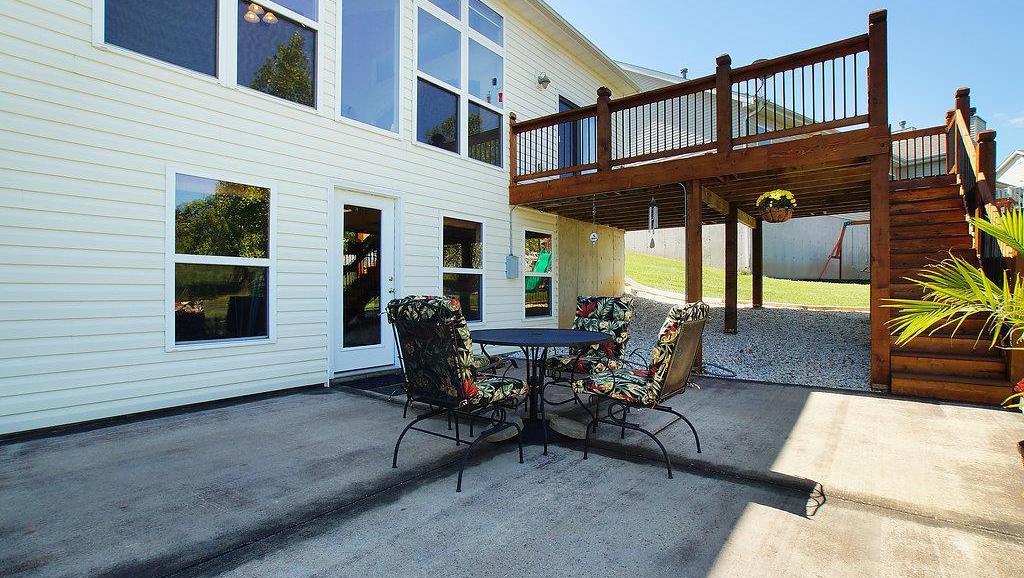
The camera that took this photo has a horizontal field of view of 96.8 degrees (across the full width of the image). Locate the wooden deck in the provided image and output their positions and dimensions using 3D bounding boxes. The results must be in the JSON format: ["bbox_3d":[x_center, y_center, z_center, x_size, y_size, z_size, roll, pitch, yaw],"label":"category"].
[{"bbox_3d":[3.210,-0.900,7.680,4.750,3.920,4.300,0,0,37],"label":"wooden deck"}]

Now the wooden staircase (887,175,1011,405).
[{"bbox_3d":[5.130,-0.310,5.550,0.930,2.740,3.200,0,0,37],"label":"wooden staircase"}]

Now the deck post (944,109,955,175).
[{"bbox_3d":[6.970,-2.280,7.230,0.130,1.160,0.130,0,0,37],"label":"deck post"}]

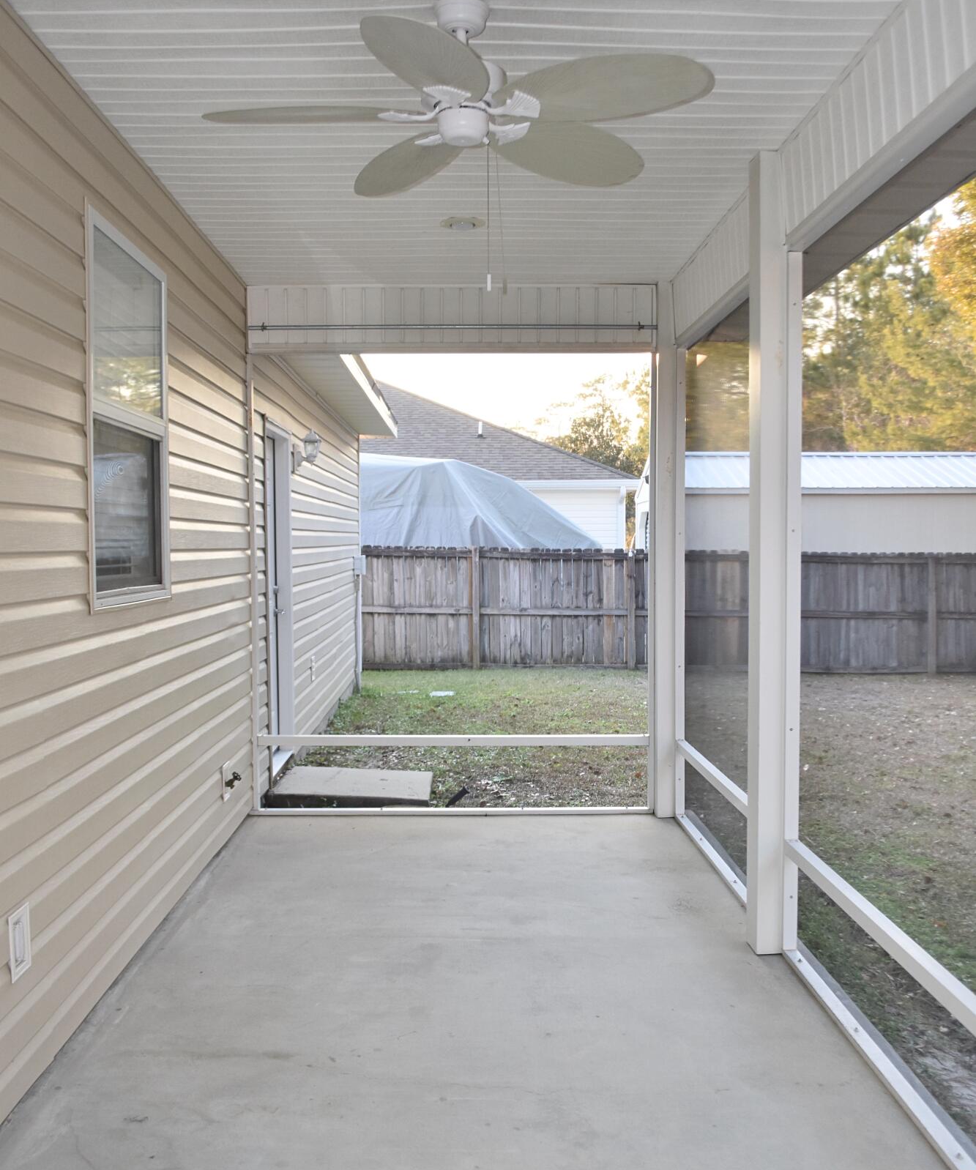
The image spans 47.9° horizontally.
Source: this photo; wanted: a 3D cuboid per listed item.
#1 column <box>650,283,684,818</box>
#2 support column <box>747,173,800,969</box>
[{"bbox_3d":[0.957,-0.172,5.770,0.142,2.781,0.142,0,2,-1],"label":"column"},{"bbox_3d":[1.006,-0.093,3.881,0.142,2.781,0.142,0,2,-1],"label":"support column"}]

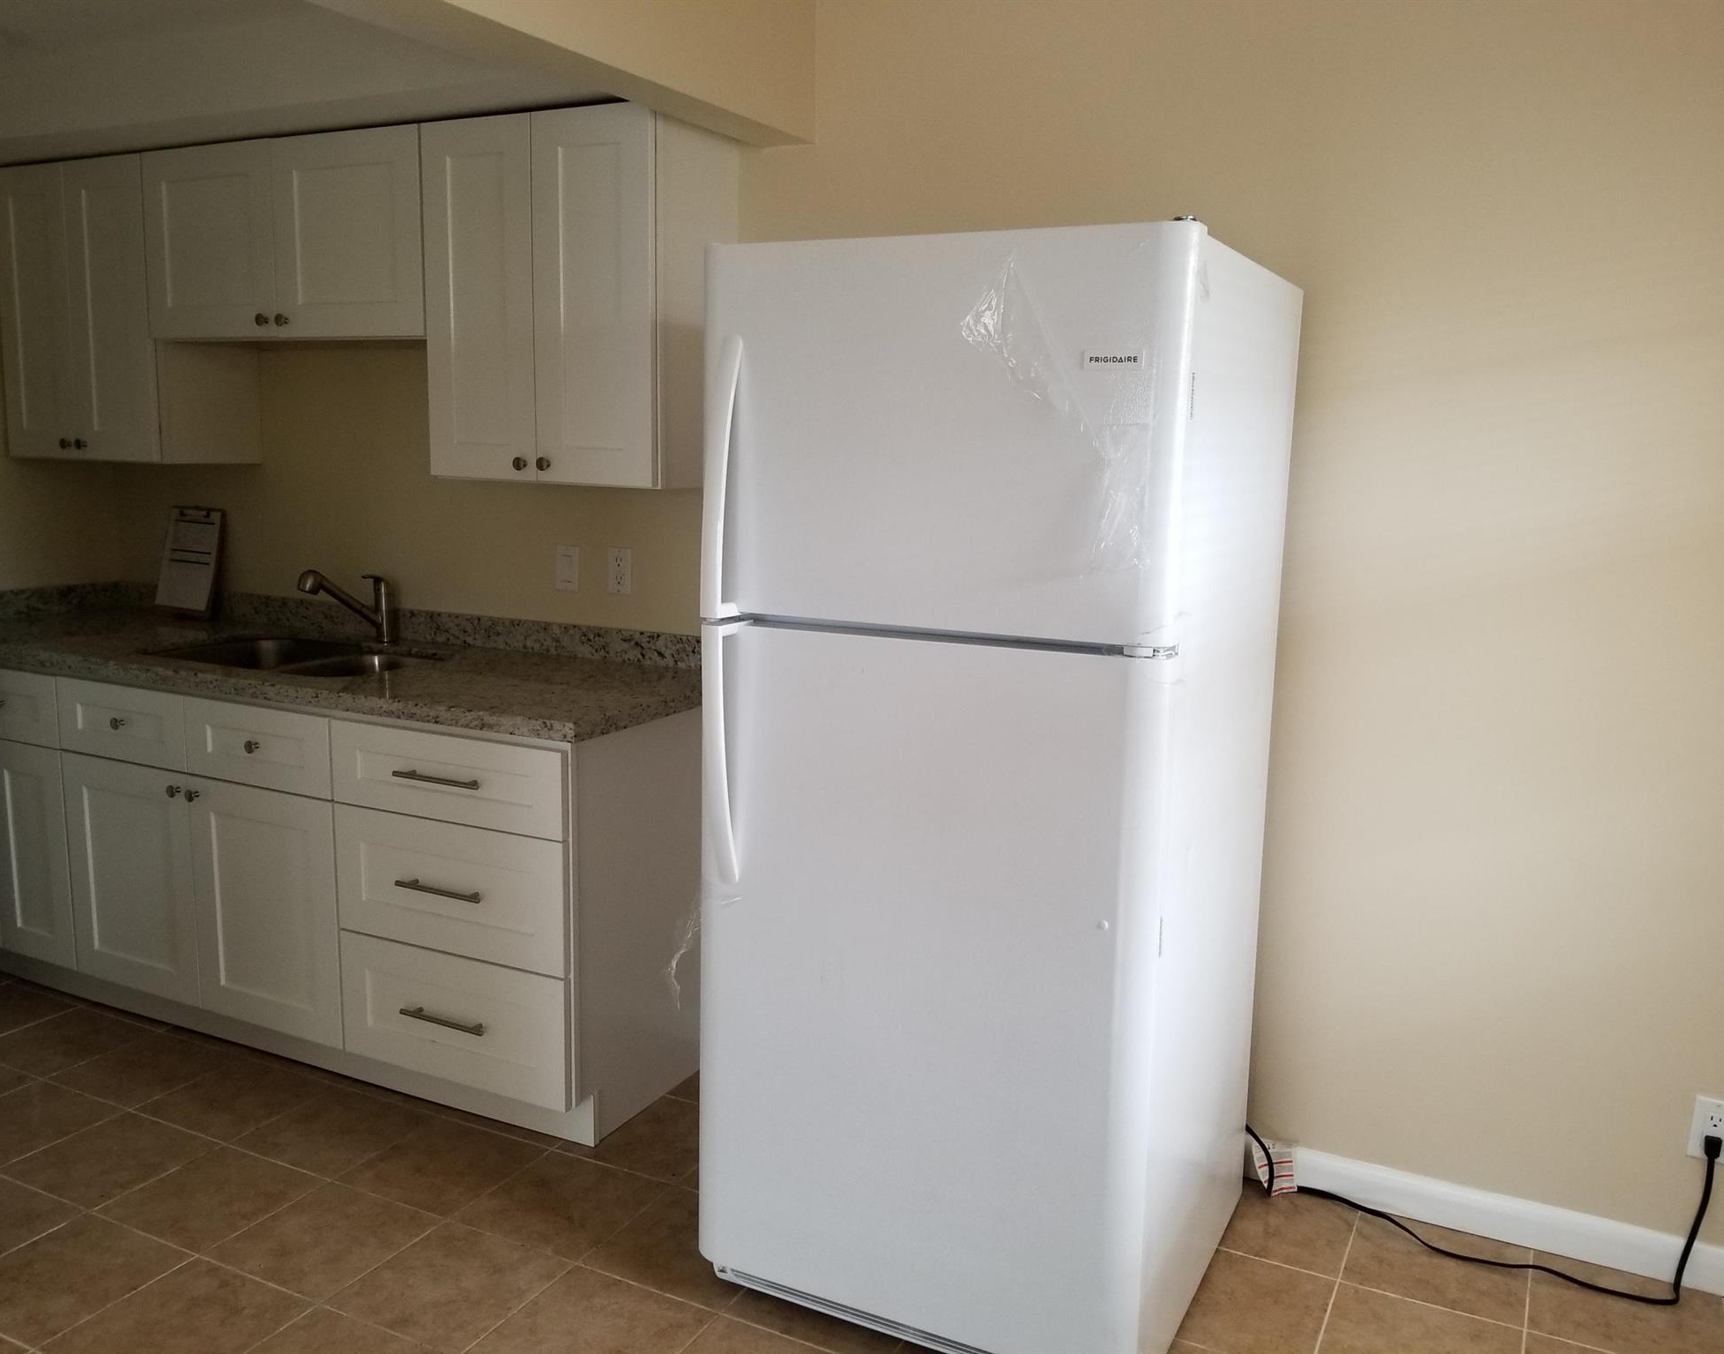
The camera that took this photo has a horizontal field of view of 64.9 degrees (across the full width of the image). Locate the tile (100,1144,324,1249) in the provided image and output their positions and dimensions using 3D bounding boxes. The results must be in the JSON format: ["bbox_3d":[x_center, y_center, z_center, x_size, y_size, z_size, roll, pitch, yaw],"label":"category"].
[{"bbox_3d":[-1.249,1.004,2.614,0.298,0.010,0.298,5,10,26],"label":"tile"}]

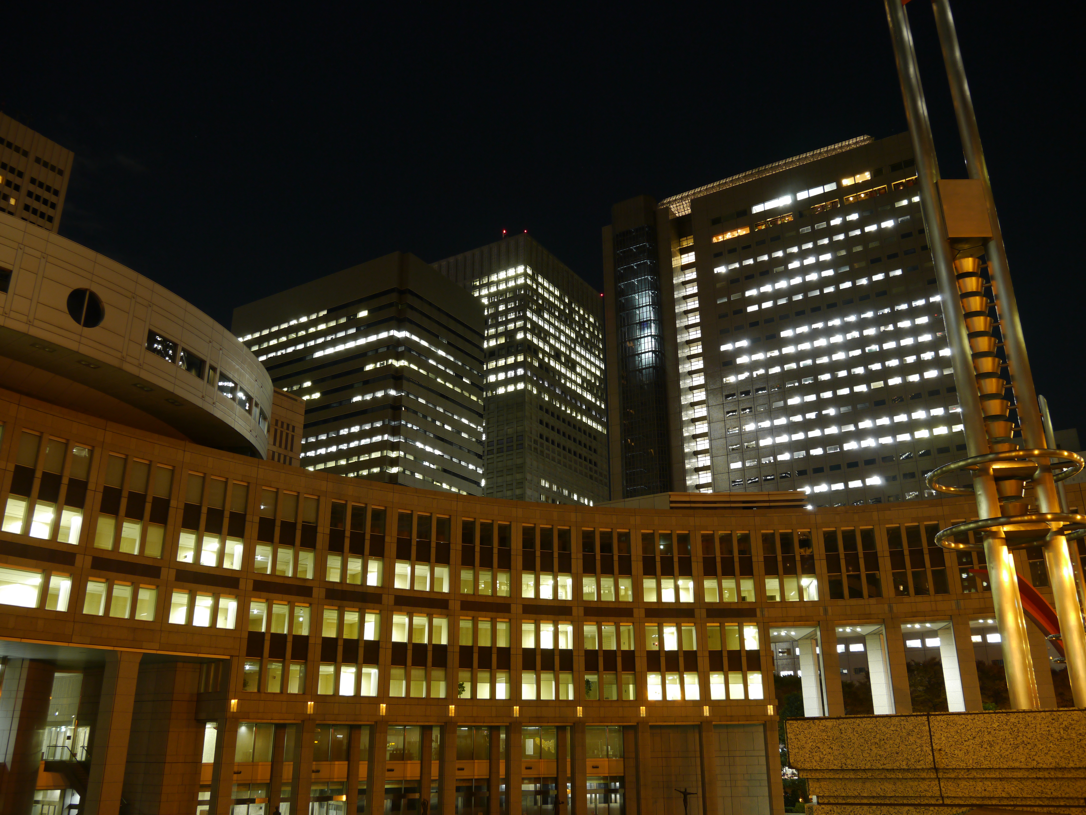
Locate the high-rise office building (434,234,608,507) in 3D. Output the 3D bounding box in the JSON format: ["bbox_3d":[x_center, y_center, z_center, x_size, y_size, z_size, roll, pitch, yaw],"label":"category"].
[{"bbox_3d":[-17.290,31.640,303.090,61.600,162.900,53.300,-12,-23,29],"label":"high-rise office building"}]

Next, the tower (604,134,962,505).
[{"bbox_3d":[66.840,16.820,208.110,74.800,124.900,82.500,-12,-23,29],"label":"tower"}]

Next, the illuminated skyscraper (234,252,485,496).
[{"bbox_3d":[-53.340,28.320,235.700,64.200,123.400,36.600,-12,-23,29],"label":"illuminated skyscraper"}]

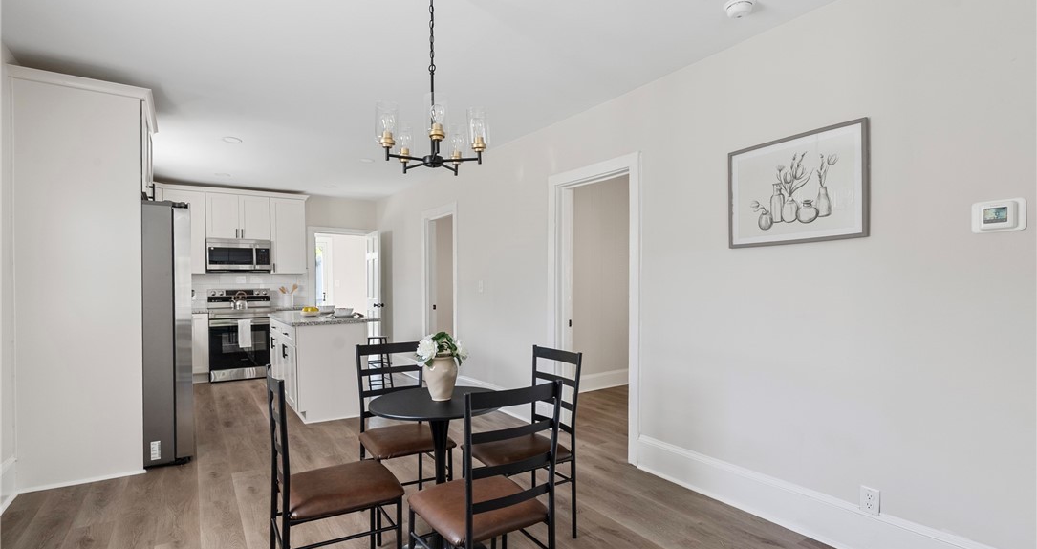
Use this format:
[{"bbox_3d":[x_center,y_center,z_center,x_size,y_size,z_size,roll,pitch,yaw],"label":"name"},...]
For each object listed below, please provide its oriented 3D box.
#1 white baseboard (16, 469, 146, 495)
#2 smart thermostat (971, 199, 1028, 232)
[{"bbox_3d":[-2.697,1.286,3.043,0.613,0.022,0.020,0,-1,-34],"label":"white baseboard"},{"bbox_3d":[1.743,-0.212,1.783,0.027,0.116,0.144,0,-1,-34],"label":"smart thermostat"}]

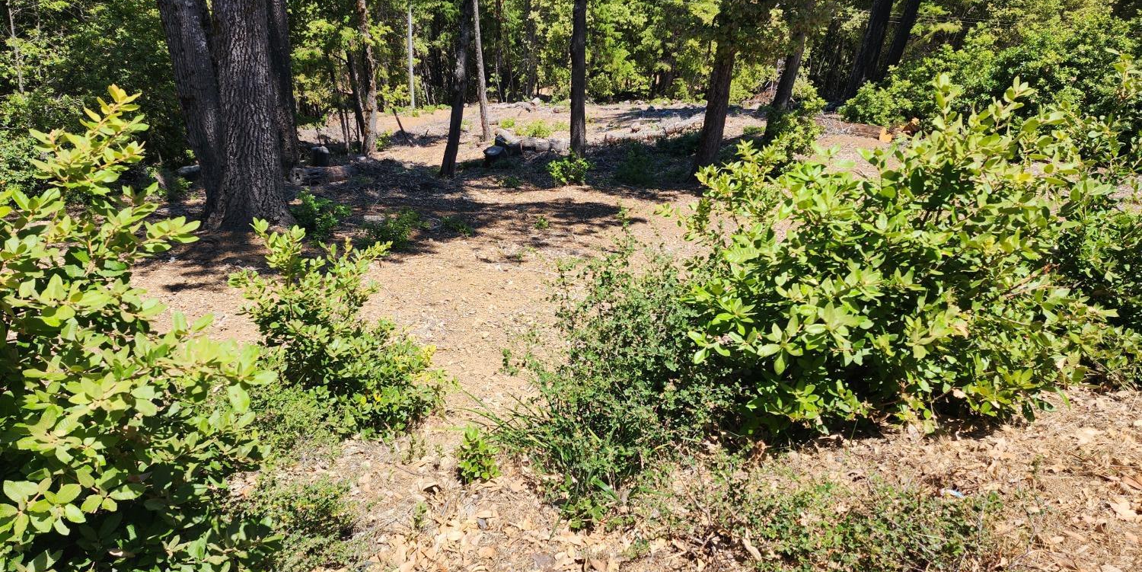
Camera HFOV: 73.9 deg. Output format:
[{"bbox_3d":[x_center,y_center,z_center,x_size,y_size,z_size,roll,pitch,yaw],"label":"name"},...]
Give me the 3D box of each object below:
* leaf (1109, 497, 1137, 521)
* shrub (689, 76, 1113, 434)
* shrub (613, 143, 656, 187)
[{"bbox_3d":[1.905,0.769,2.620,0.070,0.020,0.085,19,27,38],"label":"leaf"},{"bbox_3d":[1.226,-0.151,3.050,1.437,1.284,1.221,9,26,14],"label":"shrub"},{"bbox_3d":[1.001,-1.941,12.200,0.660,0.550,0.550,1,21,0],"label":"shrub"}]

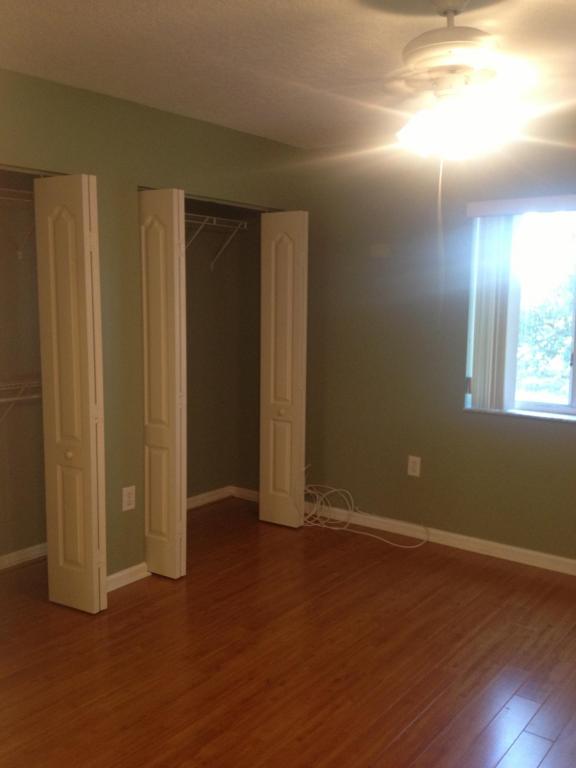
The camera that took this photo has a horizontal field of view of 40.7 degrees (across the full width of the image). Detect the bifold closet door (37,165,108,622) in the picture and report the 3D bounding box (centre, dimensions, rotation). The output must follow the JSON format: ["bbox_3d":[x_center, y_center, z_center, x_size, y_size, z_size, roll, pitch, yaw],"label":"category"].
[{"bbox_3d":[-0.993,0.070,3.604,0.297,1.996,0.083,6,9,34],"label":"bifold closet door"}]

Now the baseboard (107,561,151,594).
[{"bbox_3d":[-0.844,0.998,4.015,0.015,0.083,0.348,6,9,34],"label":"baseboard"}]

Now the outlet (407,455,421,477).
[{"bbox_3d":[0.779,0.508,4.755,0.076,0.119,0.008,6,9,34],"label":"outlet"}]

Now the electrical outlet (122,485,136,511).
[{"bbox_3d":[-0.822,0.591,3.995,0.008,0.119,0.076,6,9,34],"label":"electrical outlet"}]

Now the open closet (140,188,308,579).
[{"bbox_3d":[-0.576,-0.065,4.670,0.821,2.009,1.329,6,9,34],"label":"open closet"}]

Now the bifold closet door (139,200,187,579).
[{"bbox_3d":[-0.672,0.015,4.043,0.302,1.996,0.078,6,9,34],"label":"bifold closet door"}]

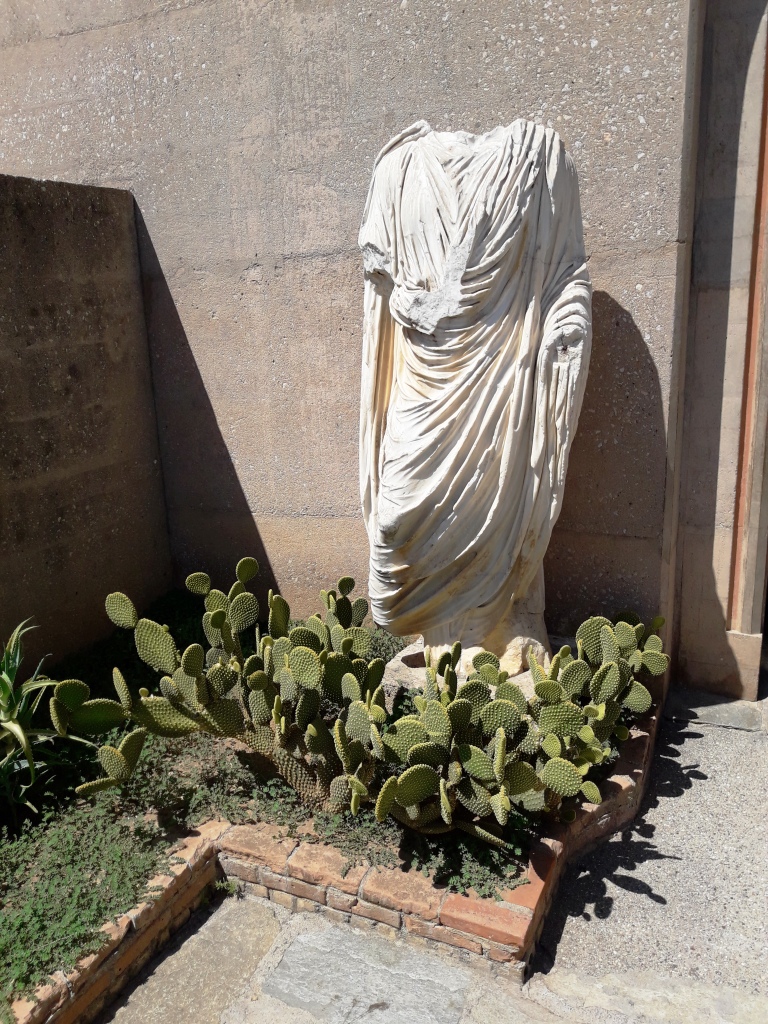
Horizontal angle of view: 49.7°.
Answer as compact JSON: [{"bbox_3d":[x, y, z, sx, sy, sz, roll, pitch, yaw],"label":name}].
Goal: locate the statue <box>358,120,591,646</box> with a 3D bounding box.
[{"bbox_3d":[0.285,-0.328,2.578,0.690,1.640,0.450,3,15,17],"label":"statue"}]

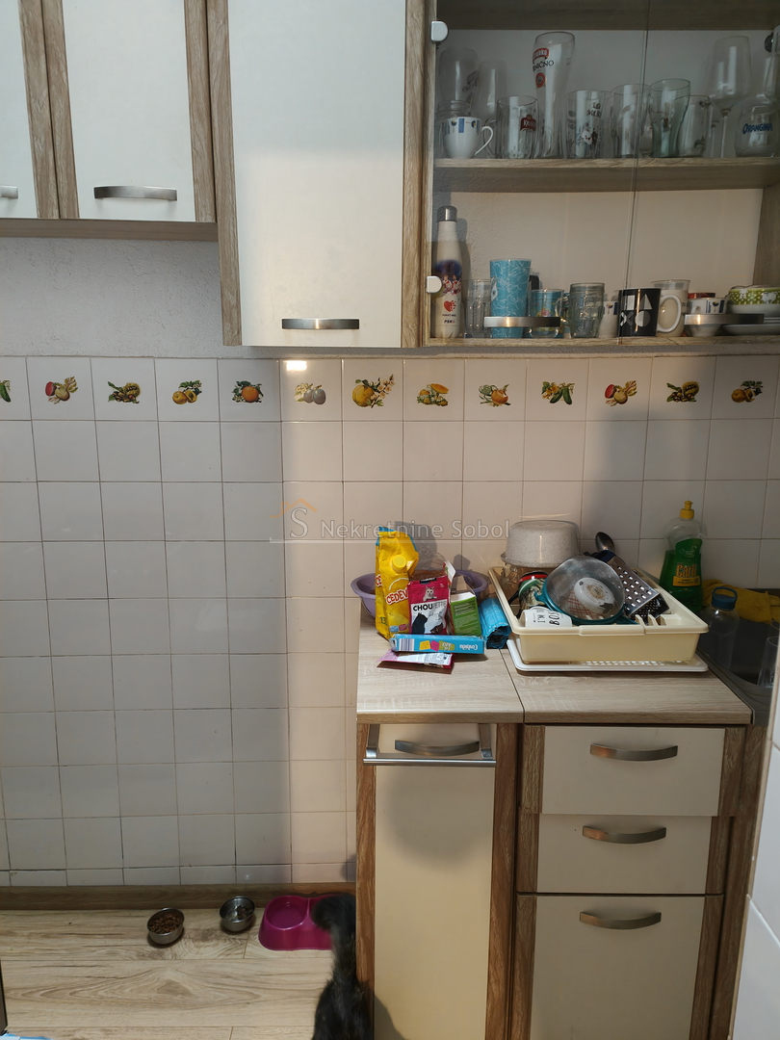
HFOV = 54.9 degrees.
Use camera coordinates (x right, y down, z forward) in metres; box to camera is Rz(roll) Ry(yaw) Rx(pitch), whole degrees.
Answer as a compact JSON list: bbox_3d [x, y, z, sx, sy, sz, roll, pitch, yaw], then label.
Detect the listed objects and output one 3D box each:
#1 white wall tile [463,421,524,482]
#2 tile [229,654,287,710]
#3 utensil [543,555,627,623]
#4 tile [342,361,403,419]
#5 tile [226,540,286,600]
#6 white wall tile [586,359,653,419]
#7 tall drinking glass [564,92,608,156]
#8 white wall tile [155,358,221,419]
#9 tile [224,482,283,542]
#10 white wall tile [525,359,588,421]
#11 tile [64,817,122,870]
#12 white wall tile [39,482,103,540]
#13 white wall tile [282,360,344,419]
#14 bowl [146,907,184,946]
[{"bbox_3d":[0.262,-0.173,1.893,0.150,0.150,0.008,0,10,-1],"label":"white wall tile"},{"bbox_3d":[-0.340,0.420,1.965,0.149,0.149,0.008,0,10,-1],"label":"tile"},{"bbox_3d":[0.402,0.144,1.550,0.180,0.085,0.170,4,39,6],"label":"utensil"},{"bbox_3d":[-0.042,-0.321,1.860,0.150,0.150,0.008,0,10,-1],"label":"tile"},{"bbox_3d":[-0.344,0.127,1.932,0.149,0.149,0.008,0,11,-1],"label":"tile"},{"bbox_3d":[0.571,-0.326,1.872,0.150,0.150,0.008,0,11,-1],"label":"white wall tile"},{"bbox_3d":[0.418,-0.830,1.609,0.086,0.134,0.086,0,11,-1],"label":"tall drinking glass"},{"bbox_3d":[-0.495,-0.319,1.851,0.150,0.150,0.010,0,9,-2],"label":"white wall tile"},{"bbox_3d":[-0.343,-0.022,1.903,0.149,0.149,0.008,0,11,-1],"label":"tile"},{"bbox_3d":[0.416,-0.324,1.871,0.150,0.150,0.008,0,11,-1],"label":"white wall tile"},{"bbox_3d":[-0.811,0.886,2.061,0.149,0.149,0.008,0,11,-1],"label":"tile"},{"bbox_3d":[-0.800,-0.020,1.889,0.150,0.150,0.010,0,9,-2],"label":"white wall tile"},{"bbox_3d":[-0.192,-0.317,1.837,0.150,0.150,0.009,0,11,-1],"label":"white wall tile"},{"bbox_3d":[-0.591,1.079,1.988,0.092,0.037,0.092,0,11,-1],"label":"bowl"}]

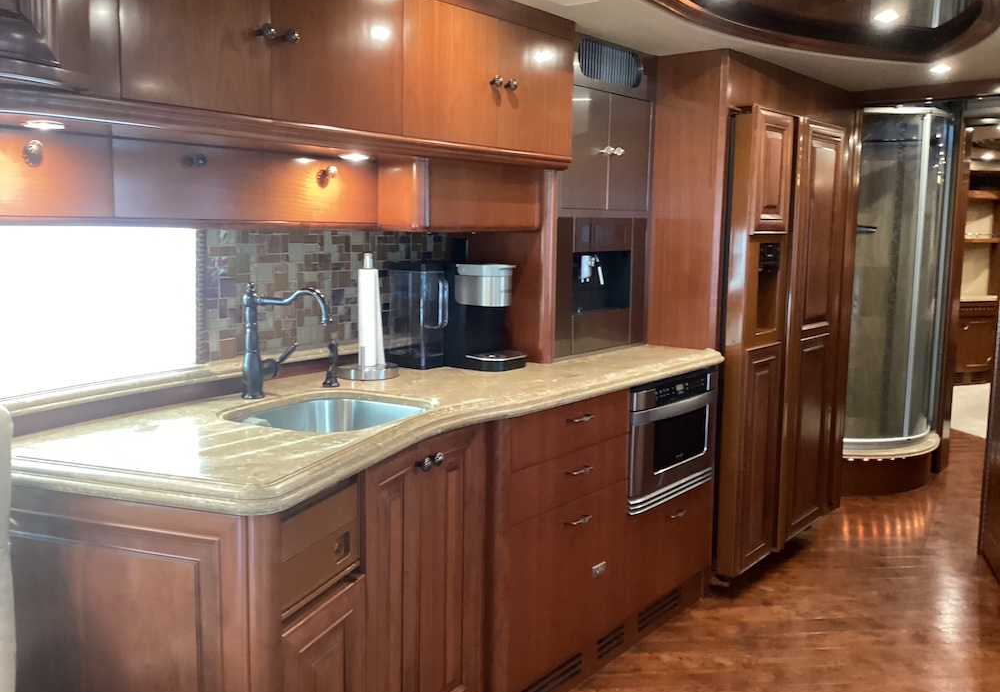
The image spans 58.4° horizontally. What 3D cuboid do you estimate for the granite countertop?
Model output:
[{"bbox_3d":[-0.117,0.135,2.485,0.920,0.062,2.390,5,8,38],"label":"granite countertop"}]

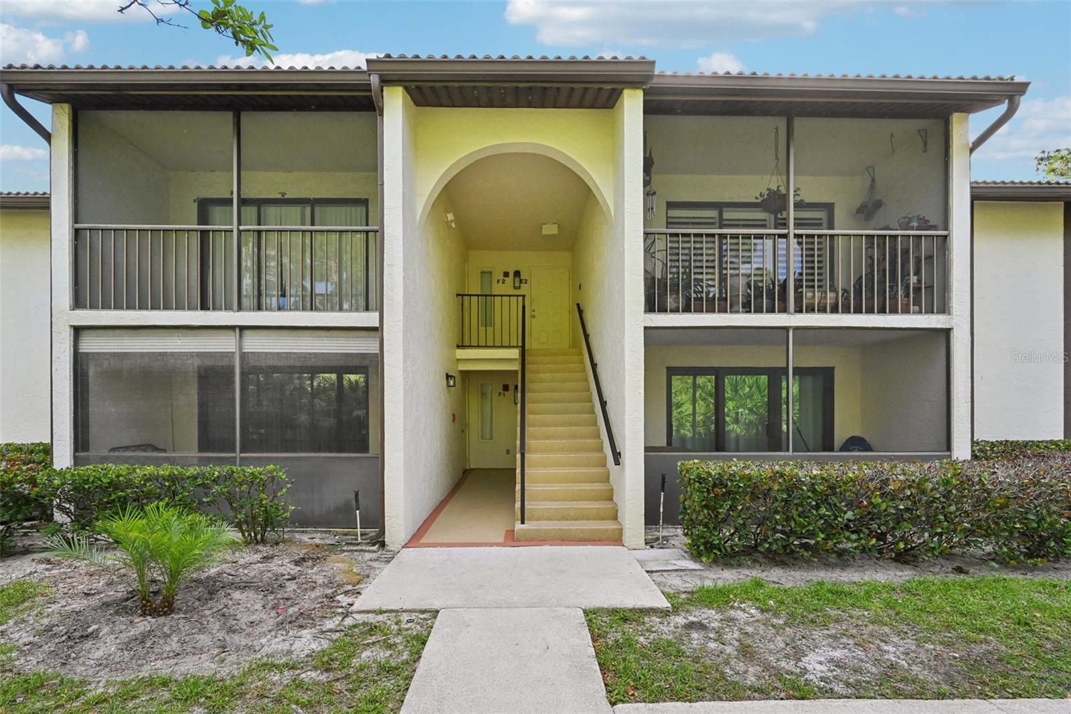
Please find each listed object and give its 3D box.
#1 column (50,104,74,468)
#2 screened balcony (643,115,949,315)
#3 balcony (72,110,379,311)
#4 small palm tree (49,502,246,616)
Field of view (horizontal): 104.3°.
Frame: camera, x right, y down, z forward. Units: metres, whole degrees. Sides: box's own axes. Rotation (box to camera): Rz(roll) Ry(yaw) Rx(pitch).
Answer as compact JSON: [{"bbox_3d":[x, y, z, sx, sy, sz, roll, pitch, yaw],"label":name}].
[{"bbox_3d":[-5.980,-0.580,5.370,0.250,5.150,0.280,0,0,-1],"label":"column"},{"bbox_3d":[3.250,-1.790,6.030,4.050,2.560,1.350,0,0,-1],"label":"screened balcony"},{"bbox_3d":[-3.830,-1.810,5.940,4.050,2.540,1.350,0,0,-1],"label":"balcony"},{"bbox_3d":[-2.820,1.460,3.080,1.220,0.800,1.050,0,0,-1],"label":"small palm tree"}]

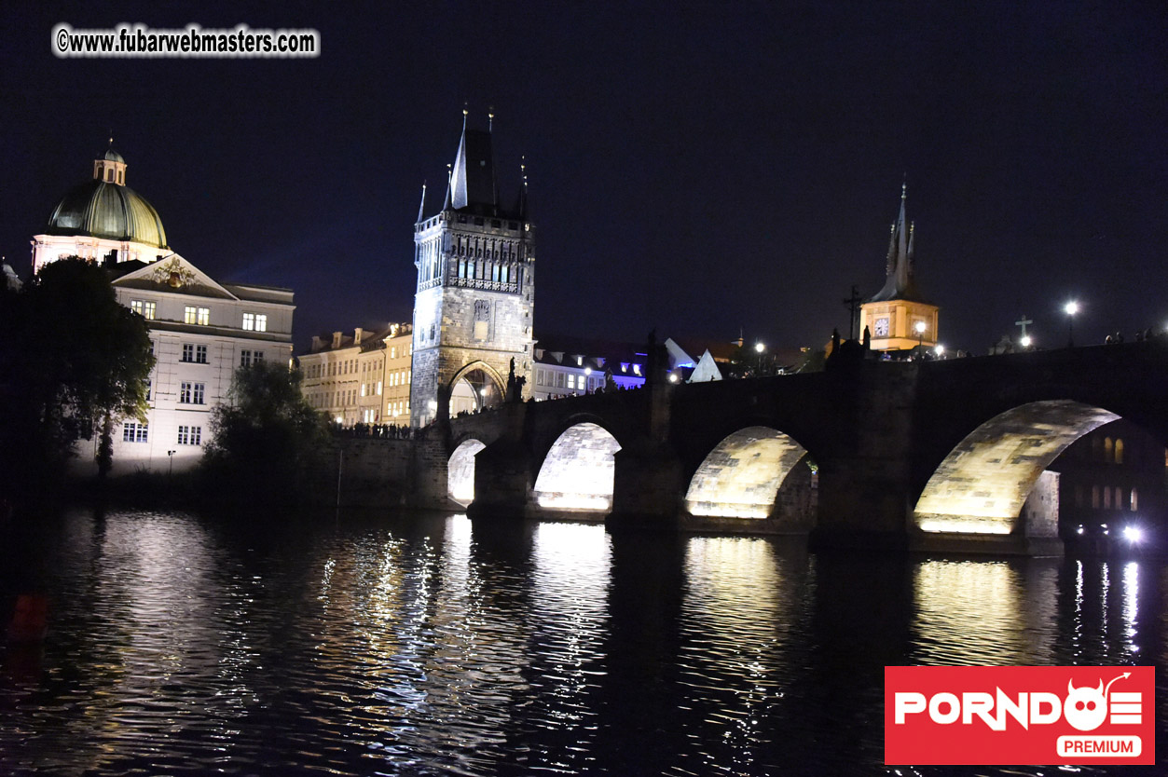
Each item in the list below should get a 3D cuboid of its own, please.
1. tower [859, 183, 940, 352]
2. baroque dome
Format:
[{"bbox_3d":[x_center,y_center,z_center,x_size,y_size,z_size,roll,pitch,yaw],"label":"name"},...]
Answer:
[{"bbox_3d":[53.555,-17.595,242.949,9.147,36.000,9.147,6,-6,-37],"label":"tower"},{"bbox_3d":[-69.384,-28.261,209.138,16.841,14.369,16.841,4,-5,-19],"label":"baroque dome"}]

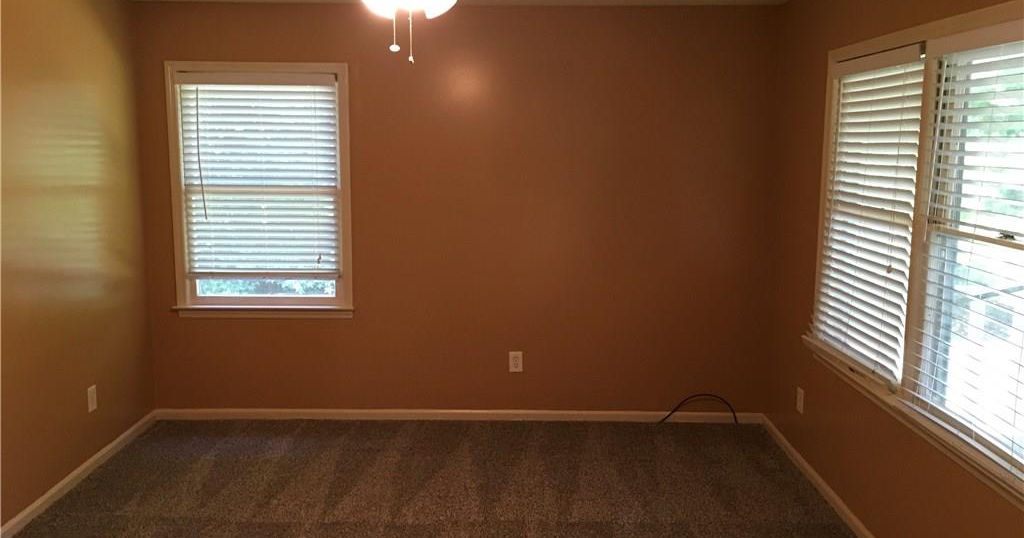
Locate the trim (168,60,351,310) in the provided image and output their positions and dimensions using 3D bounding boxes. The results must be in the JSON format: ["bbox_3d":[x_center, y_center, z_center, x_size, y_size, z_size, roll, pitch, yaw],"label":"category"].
[{"bbox_3d":[-1.444,-0.451,4.936,1.053,1.438,0.084,0,9,0],"label":"trim"}]

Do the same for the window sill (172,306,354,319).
[{"bbox_3d":[-1.454,0.251,5.035,1.065,0.071,0.084,0,9,0],"label":"window sill"}]

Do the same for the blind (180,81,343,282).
[{"bbox_3d":[-1.438,-0.525,4.938,0.908,1.157,0.060,0,9,0],"label":"blind"}]

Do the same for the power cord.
[{"bbox_3d":[1.115,0.835,5.089,0.476,0.177,0.050,0,9,0],"label":"power cord"}]

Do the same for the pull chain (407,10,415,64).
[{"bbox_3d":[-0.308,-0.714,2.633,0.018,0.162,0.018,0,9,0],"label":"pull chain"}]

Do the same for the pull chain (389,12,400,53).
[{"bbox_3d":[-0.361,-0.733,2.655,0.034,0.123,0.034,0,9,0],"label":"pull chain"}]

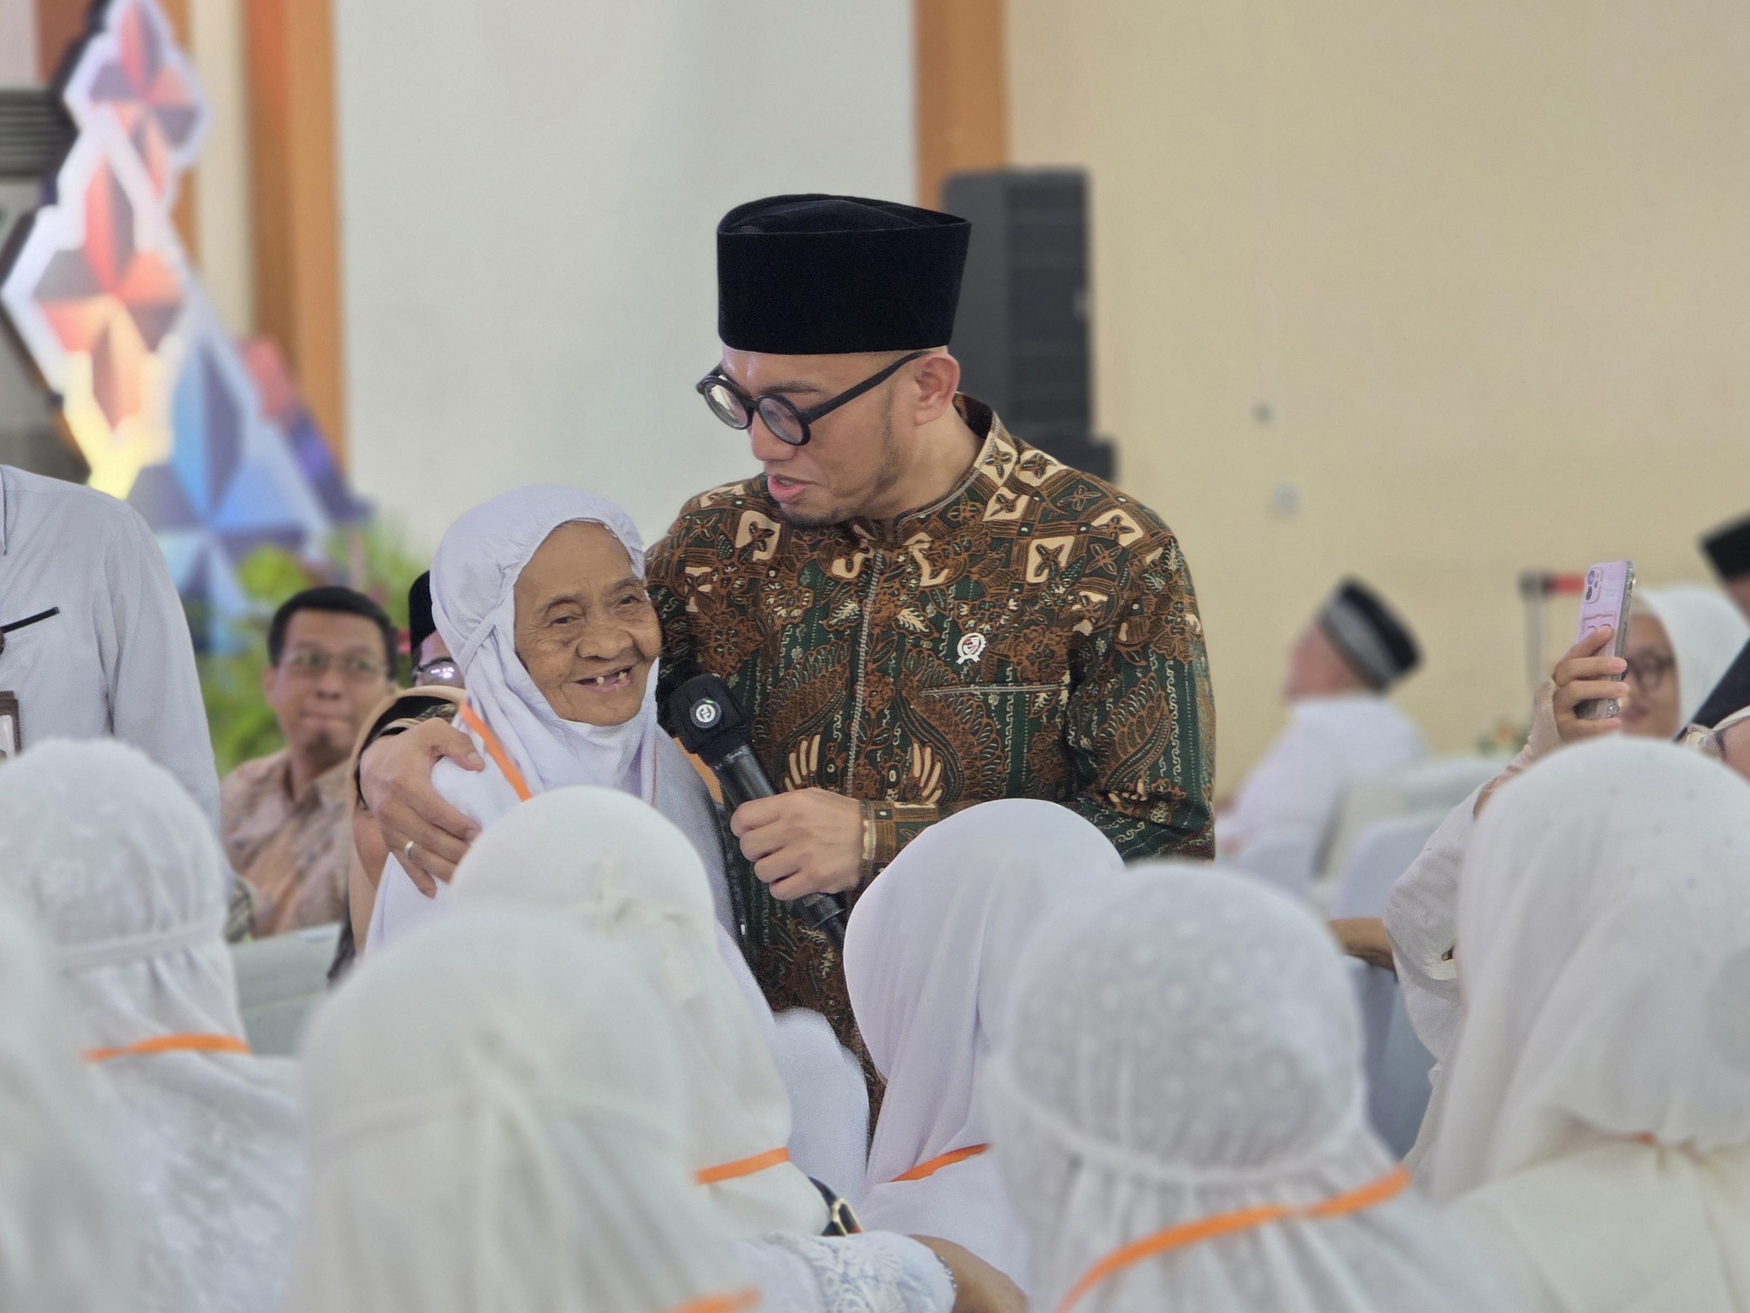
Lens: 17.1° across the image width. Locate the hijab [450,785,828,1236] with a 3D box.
[{"bbox_3d":[-0.185,0.347,3.955,0.400,0.520,0.320,0,1,-6],"label":"hijab"}]

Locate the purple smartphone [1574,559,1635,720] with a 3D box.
[{"bbox_3d":[0.684,-0.016,5.450,0.011,0.152,0.076,12,-9,-26],"label":"purple smartphone"}]

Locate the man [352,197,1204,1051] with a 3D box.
[{"bbox_3d":[-0.062,0.496,4.587,0.700,1.720,0.420,0,1,22],"label":"man"}]

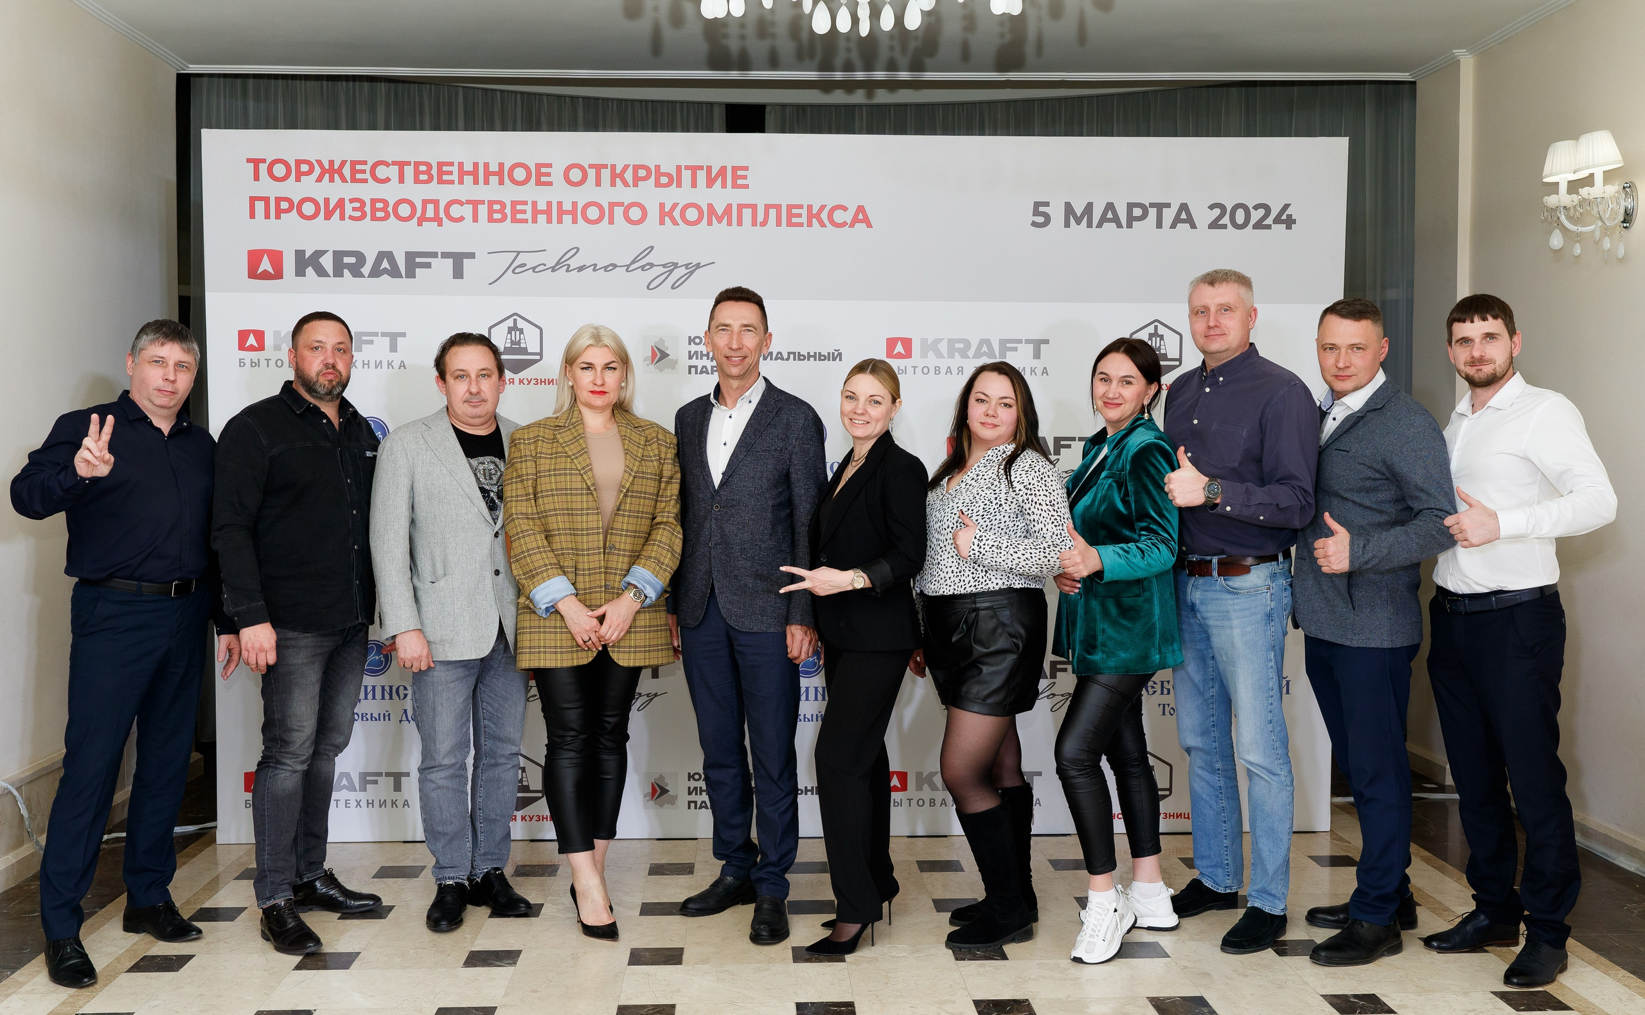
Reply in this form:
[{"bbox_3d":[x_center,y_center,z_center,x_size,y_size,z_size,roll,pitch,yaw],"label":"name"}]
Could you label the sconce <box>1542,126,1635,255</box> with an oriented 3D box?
[{"bbox_3d":[2.537,-1.026,4.796,0.240,0.390,0.330,0,3,-2],"label":"sconce"}]

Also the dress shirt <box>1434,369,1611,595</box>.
[{"bbox_3d":[1.896,-0.066,3.951,0.440,0.590,0.500,-2,3,-32],"label":"dress shirt"}]

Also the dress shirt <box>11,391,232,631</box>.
[{"bbox_3d":[-1.895,0.005,3.951,0.400,0.660,0.580,2,4,42],"label":"dress shirt"}]

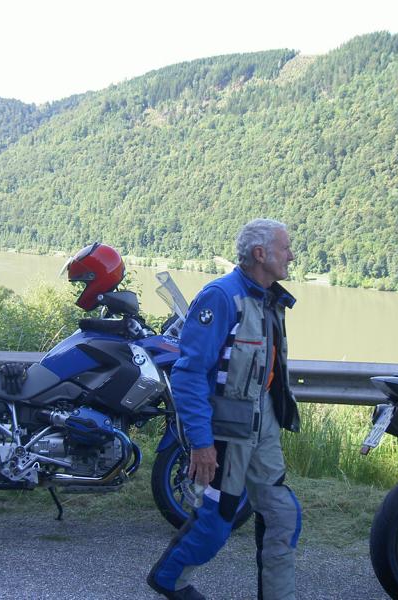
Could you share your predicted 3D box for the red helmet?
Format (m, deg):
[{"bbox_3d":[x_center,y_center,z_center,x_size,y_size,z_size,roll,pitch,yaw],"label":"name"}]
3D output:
[{"bbox_3d":[-0.550,-0.124,4.700,0.325,0.310,0.260,-19,4,1],"label":"red helmet"}]

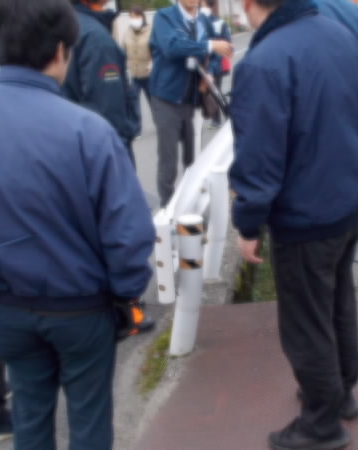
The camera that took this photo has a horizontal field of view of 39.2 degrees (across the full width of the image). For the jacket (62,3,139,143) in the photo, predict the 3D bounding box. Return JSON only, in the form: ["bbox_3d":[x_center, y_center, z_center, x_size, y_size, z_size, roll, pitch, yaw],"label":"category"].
[{"bbox_3d":[-0.399,-0.717,2.429,0.360,0.680,0.520,-12,25,-23],"label":"jacket"}]

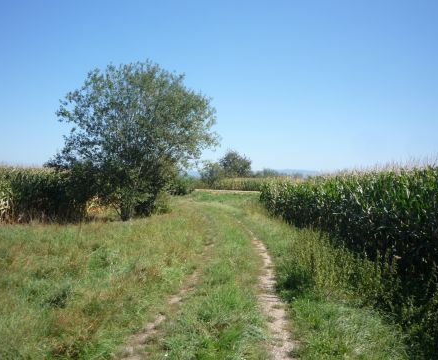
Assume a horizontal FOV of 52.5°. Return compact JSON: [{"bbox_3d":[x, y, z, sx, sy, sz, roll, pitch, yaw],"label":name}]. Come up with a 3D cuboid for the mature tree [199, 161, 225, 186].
[{"bbox_3d":[-1.245,-1.054,85.000,5.000,5.400,4.800,0,1,0],"label":"mature tree"}]

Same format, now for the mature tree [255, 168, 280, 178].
[{"bbox_3d":[20.769,-1.285,190.000,10.000,8.000,9.000,0,1,0],"label":"mature tree"}]

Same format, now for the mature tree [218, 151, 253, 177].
[{"bbox_3d":[3.533,-2.355,95.000,6.900,8.000,6.600,0,1,0],"label":"mature tree"}]

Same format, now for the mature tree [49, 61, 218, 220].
[{"bbox_3d":[-4.080,-1.896,21.300,7.900,7.600,7.400,0,1,0],"label":"mature tree"}]

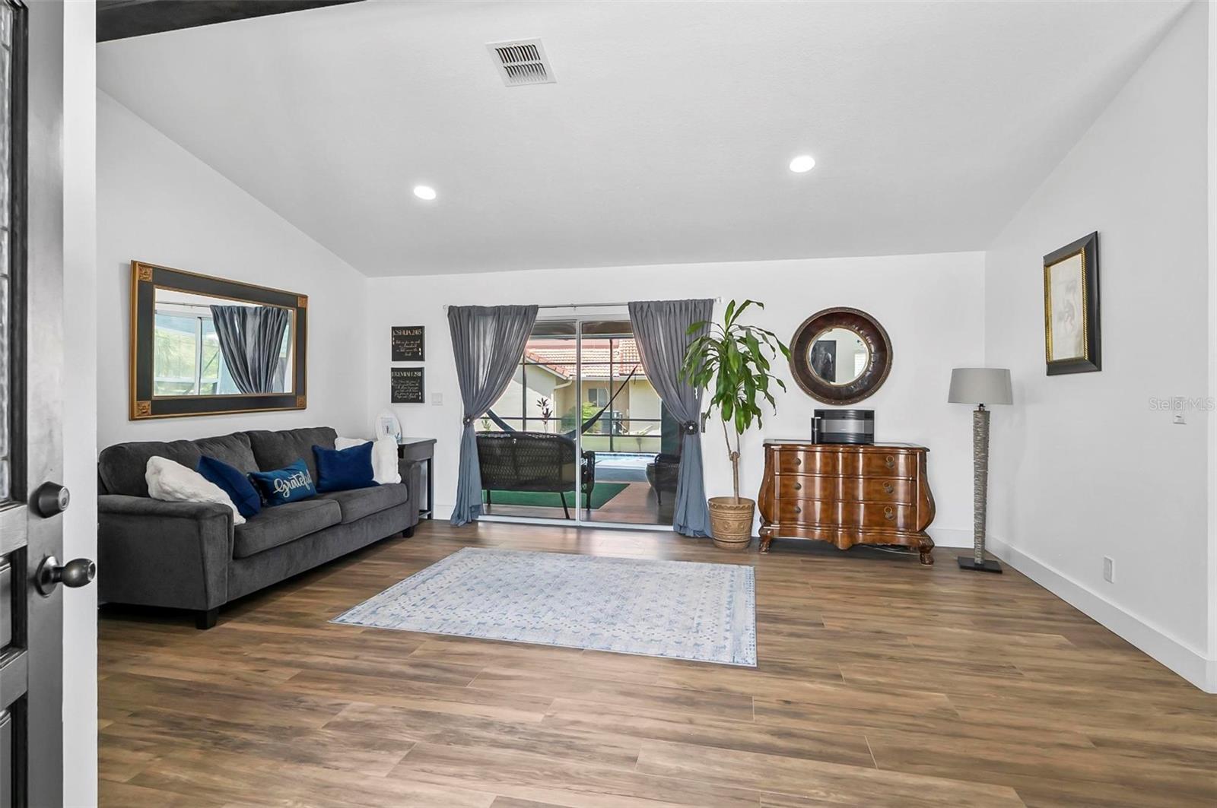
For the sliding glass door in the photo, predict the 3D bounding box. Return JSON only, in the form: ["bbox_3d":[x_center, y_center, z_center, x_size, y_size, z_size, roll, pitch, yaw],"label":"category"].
[{"bbox_3d":[-0.290,0.165,5.476,2.160,2.010,0.110,0,2,12],"label":"sliding glass door"}]

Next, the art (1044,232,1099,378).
[{"bbox_3d":[2.743,-0.559,3.390,0.033,0.770,0.545,0,1,13],"label":"art"}]

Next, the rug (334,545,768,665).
[{"bbox_3d":[-0.236,1.190,3.683,2.290,0.012,1.585,0,1,13],"label":"rug"}]

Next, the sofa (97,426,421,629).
[{"bbox_3d":[-2.352,0.706,4.113,0.980,0.965,2.120,0,1,13],"label":"sofa"}]

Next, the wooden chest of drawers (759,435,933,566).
[{"bbox_3d":[1.880,0.767,4.632,1.280,0.865,0.560,0,2,12],"label":"wooden chest of drawers"}]

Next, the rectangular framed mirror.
[{"bbox_3d":[-2.854,-0.421,4.364,0.050,1.010,1.500,0,1,13],"label":"rectangular framed mirror"}]

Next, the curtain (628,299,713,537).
[{"bbox_3d":[0.554,0.121,5.141,0.760,2.100,0.180,0,1,13],"label":"curtain"}]

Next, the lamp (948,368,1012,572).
[{"bbox_3d":[2.744,0.474,4.244,0.410,1.475,0.410,0,2,12],"label":"lamp"}]

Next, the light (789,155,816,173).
[{"bbox_3d":[1.259,-1.564,3.727,0.175,0.035,0.175,0,-13,12],"label":"light"}]

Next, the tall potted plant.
[{"bbox_3d":[1.036,0.158,4.742,0.870,2.040,0.720,0,1,13],"label":"tall potted plant"}]

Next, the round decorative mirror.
[{"bbox_3d":[1.969,-0.408,4.877,0.815,0.815,0.080,0,2,12],"label":"round decorative mirror"}]

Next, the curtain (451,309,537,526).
[{"bbox_3d":[-1.120,0.108,5.493,0.940,2.120,0.160,0,2,12],"label":"curtain"}]

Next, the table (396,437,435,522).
[{"bbox_3d":[-2.141,0.764,5.548,0.760,0.800,0.590,0,1,13],"label":"table"}]

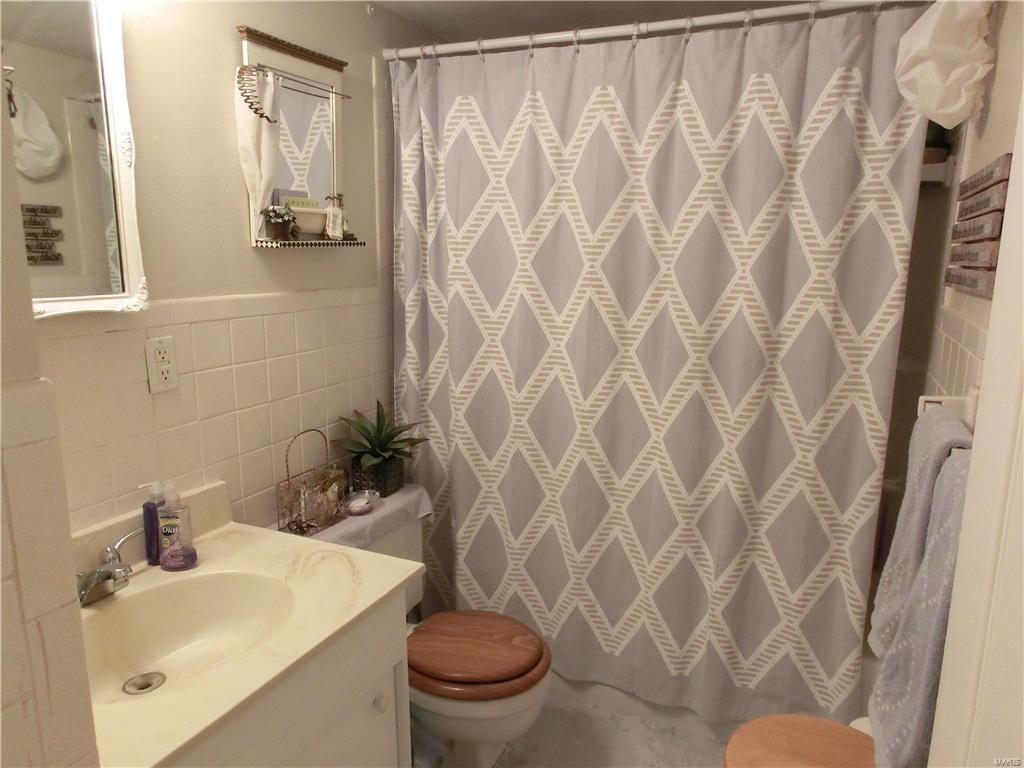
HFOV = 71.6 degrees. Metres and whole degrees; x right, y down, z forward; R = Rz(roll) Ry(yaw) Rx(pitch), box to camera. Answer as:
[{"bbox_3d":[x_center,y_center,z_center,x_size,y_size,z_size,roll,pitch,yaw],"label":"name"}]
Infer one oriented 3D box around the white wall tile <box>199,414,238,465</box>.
[{"bbox_3d":[-0.687,0.130,1.664,0.010,0.109,0.109,5,12,24],"label":"white wall tile"}]

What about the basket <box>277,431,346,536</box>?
[{"bbox_3d":[-0.510,0.239,1.805,0.099,0.249,0.144,5,12,24],"label":"basket"}]

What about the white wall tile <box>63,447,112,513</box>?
[{"bbox_3d":[-0.816,0.184,1.347,0.009,0.108,0.108,6,12,24],"label":"white wall tile"}]

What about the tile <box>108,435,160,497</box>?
[{"bbox_3d":[-0.770,0.166,1.445,0.009,0.108,0.108,6,12,24],"label":"tile"}]

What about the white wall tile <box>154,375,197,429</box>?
[{"bbox_3d":[-0.732,0.039,1.544,0.010,0.109,0.109,5,12,24],"label":"white wall tile"}]

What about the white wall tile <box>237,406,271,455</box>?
[{"bbox_3d":[-0.637,0.109,1.747,0.010,0.108,0.108,5,12,24],"label":"white wall tile"}]

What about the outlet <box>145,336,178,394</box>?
[{"bbox_3d":[-0.737,-0.043,1.498,0.010,0.114,0.070,5,12,24],"label":"outlet"}]

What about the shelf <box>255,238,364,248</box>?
[{"bbox_3d":[-0.505,-0.358,1.813,0.080,0.018,0.335,5,12,24],"label":"shelf"}]

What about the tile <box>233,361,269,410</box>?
[{"bbox_3d":[-0.640,0.002,1.743,0.010,0.109,0.109,5,12,24],"label":"tile"}]

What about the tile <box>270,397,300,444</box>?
[{"bbox_3d":[-0.592,0.091,1.845,0.010,0.108,0.108,5,12,24],"label":"tile"}]

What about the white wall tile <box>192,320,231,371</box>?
[{"bbox_3d":[-0.677,-0.086,1.599,0.009,0.108,0.108,6,12,24],"label":"white wall tile"}]

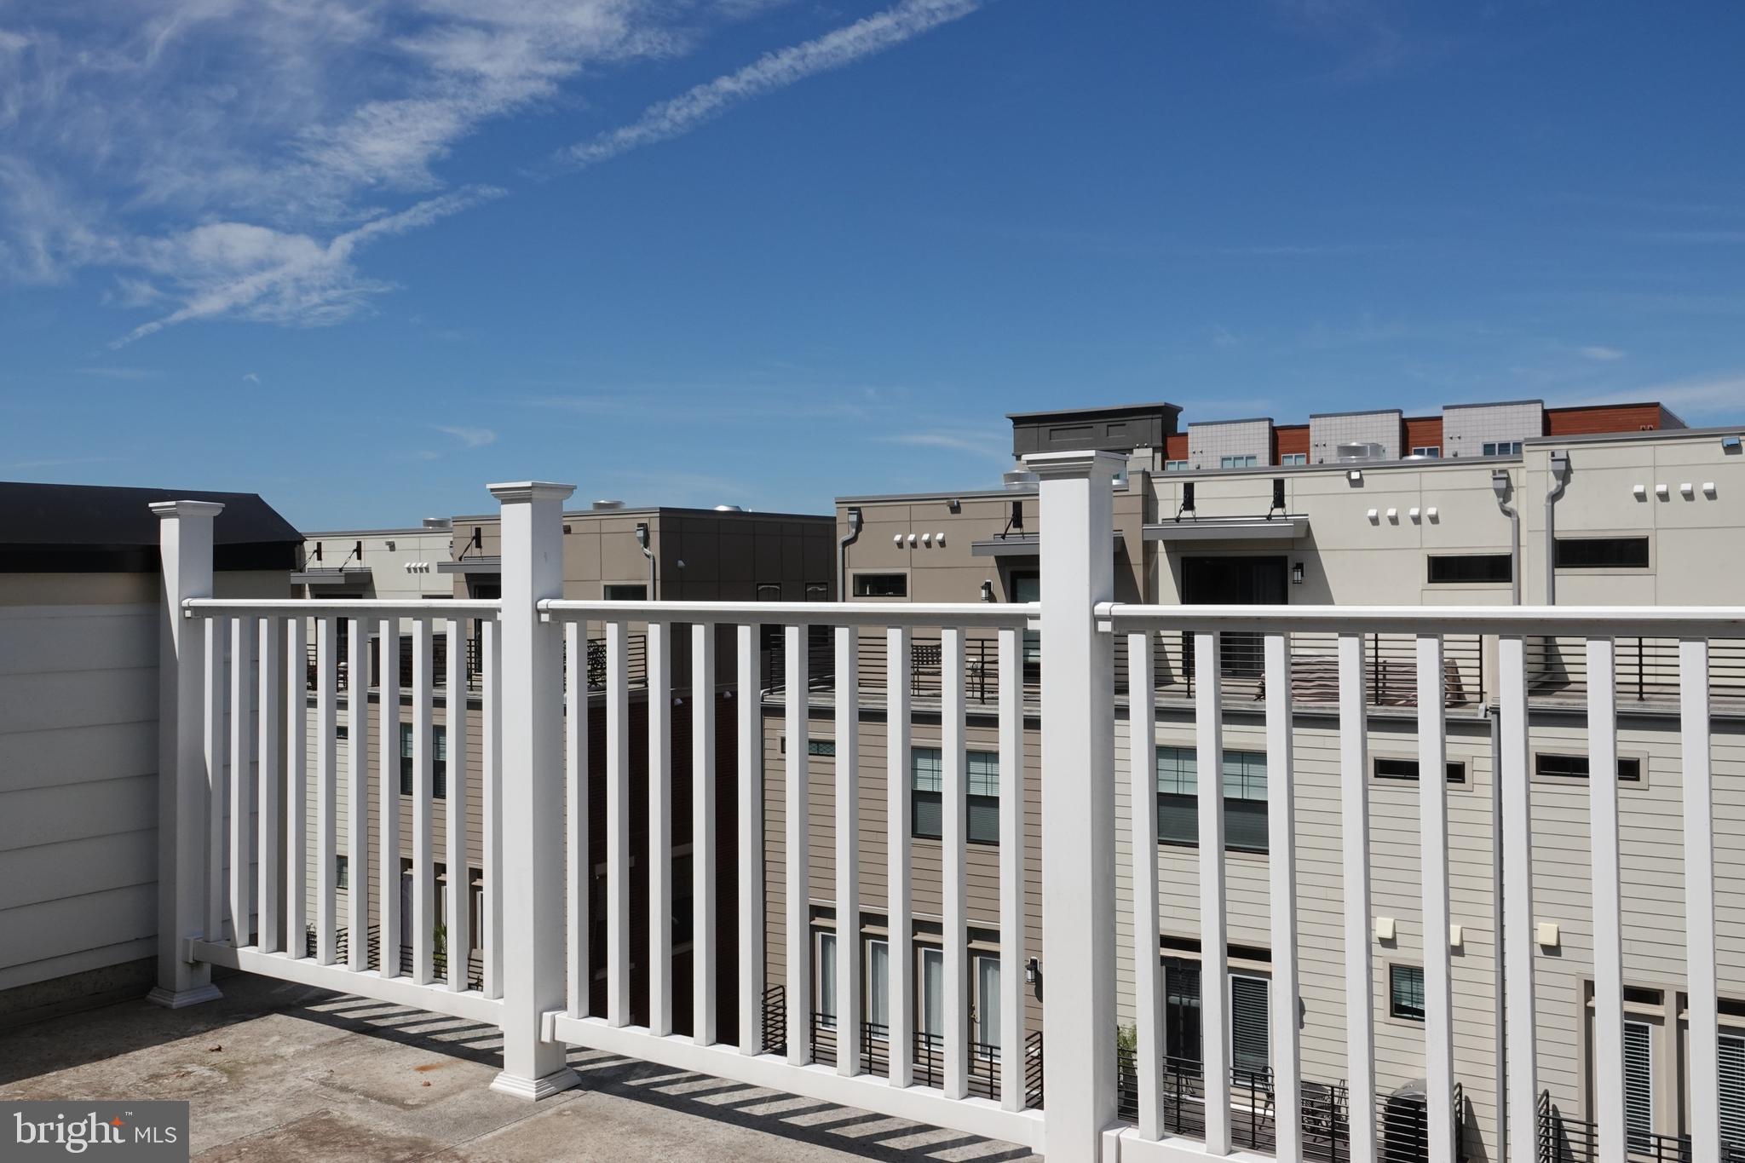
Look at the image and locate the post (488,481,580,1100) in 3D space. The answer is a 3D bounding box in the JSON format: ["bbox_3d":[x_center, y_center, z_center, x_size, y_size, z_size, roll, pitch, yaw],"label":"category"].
[{"bbox_3d":[-0.860,0.513,3.697,0.158,1.541,0.158,-1,0,32],"label":"post"}]

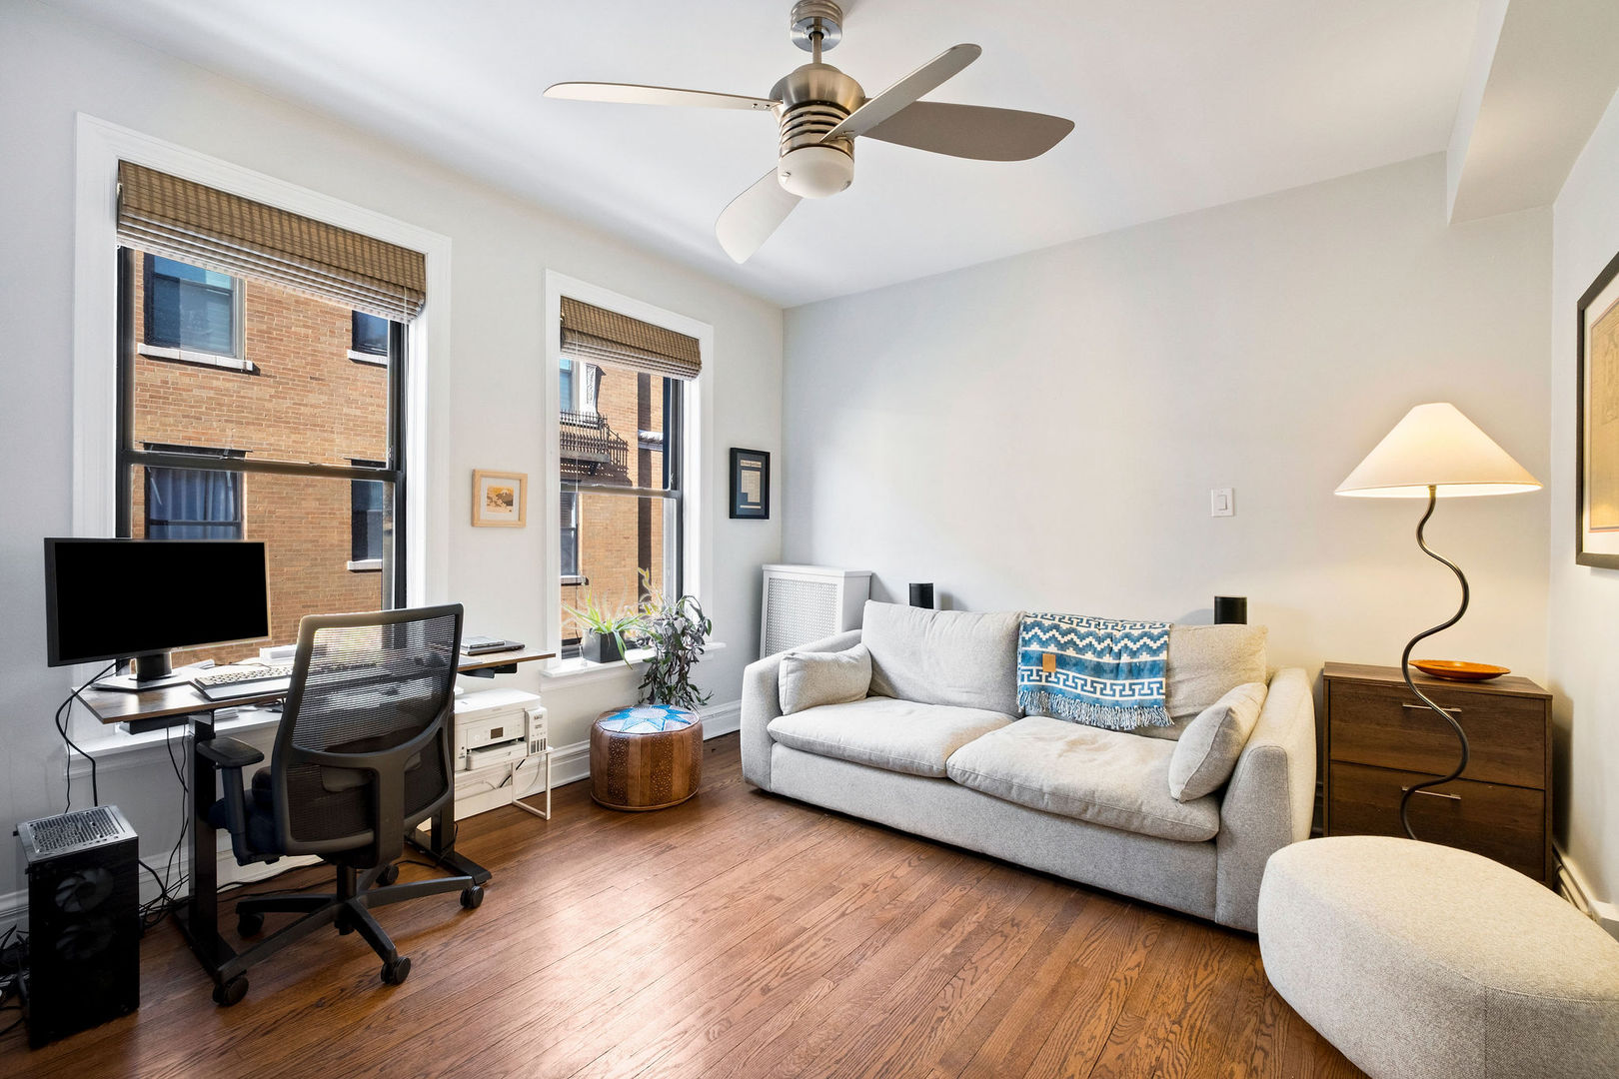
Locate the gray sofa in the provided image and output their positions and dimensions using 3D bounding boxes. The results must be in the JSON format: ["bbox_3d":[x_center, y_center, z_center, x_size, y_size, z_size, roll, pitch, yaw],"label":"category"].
[{"bbox_3d":[0.841,0.779,2.984,2.210,0.860,1.000,0,0,36],"label":"gray sofa"}]

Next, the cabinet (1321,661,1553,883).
[{"bbox_3d":[2.326,0.868,2.550,0.605,0.695,0.390,0,0,35],"label":"cabinet"}]

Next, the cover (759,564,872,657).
[{"bbox_3d":[0.029,0.698,4.215,0.620,1.015,0.270,0,0,35],"label":"cover"}]

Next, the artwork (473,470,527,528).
[{"bbox_3d":[-1.394,-0.178,3.037,0.027,0.246,0.242,0,0,38],"label":"artwork"}]

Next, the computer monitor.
[{"bbox_3d":[-2.120,0.222,2.194,0.210,0.447,0.613,0,0,14],"label":"computer monitor"}]

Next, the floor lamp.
[{"bbox_3d":[2.067,0.379,2.250,0.500,1.670,0.500,0,0,43],"label":"floor lamp"}]

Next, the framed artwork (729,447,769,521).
[{"bbox_3d":[-0.383,-0.347,4.299,0.027,0.437,0.360,0,0,38],"label":"framed artwork"}]

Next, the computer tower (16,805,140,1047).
[{"bbox_3d":[-1.900,0.977,1.749,0.330,0.440,0.186,0,0,39],"label":"computer tower"}]

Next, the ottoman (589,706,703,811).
[{"bbox_3d":[-0.782,1.022,3.224,0.515,0.360,0.515,0,0,-14],"label":"ottoman"}]

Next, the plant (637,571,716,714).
[{"bbox_3d":[-0.721,0.567,3.627,0.420,0.790,0.360,0,0,-11],"label":"plant"}]

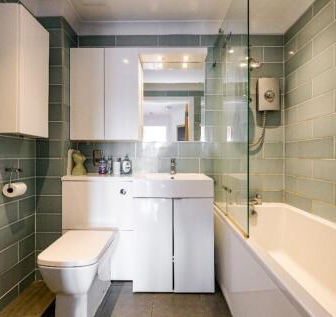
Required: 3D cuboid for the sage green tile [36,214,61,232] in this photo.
[{"bbox_3d":[-0.972,0.534,1.632,0.213,0.150,0.010,0,0,0],"label":"sage green tile"}]

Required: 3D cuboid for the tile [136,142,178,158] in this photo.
[{"bbox_3d":[-0.097,-0.069,1.903,0.400,0.150,0.010,0,0,0],"label":"tile"}]

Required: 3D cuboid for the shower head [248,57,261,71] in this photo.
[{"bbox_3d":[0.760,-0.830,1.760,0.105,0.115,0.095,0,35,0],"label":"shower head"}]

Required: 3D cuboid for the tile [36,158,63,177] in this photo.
[{"bbox_3d":[-0.972,0.077,1.632,0.213,0.150,0.010,0,0,0],"label":"tile"}]

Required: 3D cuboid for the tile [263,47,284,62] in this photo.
[{"bbox_3d":[1.006,-0.981,1.882,0.190,0.150,0.010,0,0,0],"label":"tile"}]

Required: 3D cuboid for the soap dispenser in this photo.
[{"bbox_3d":[-0.363,0.055,1.745,0.090,0.187,0.062,0,0,0],"label":"soap dispenser"}]

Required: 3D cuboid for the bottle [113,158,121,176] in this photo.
[{"bbox_3d":[-0.440,0.074,1.719,0.065,0.151,0.050,0,0,0],"label":"bottle"}]

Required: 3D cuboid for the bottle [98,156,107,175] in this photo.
[{"bbox_3d":[-0.585,0.063,1.780,0.073,0.163,0.055,0,0,0],"label":"bottle"}]

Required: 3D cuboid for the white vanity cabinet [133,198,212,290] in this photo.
[{"bbox_3d":[0.047,0.641,1.681,0.604,0.709,0.421,0,0,0],"label":"white vanity cabinet"}]

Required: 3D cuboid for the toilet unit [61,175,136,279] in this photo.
[{"bbox_3d":[-0.563,0.570,1.735,0.583,0.836,0.290,0,0,0],"label":"toilet unit"}]

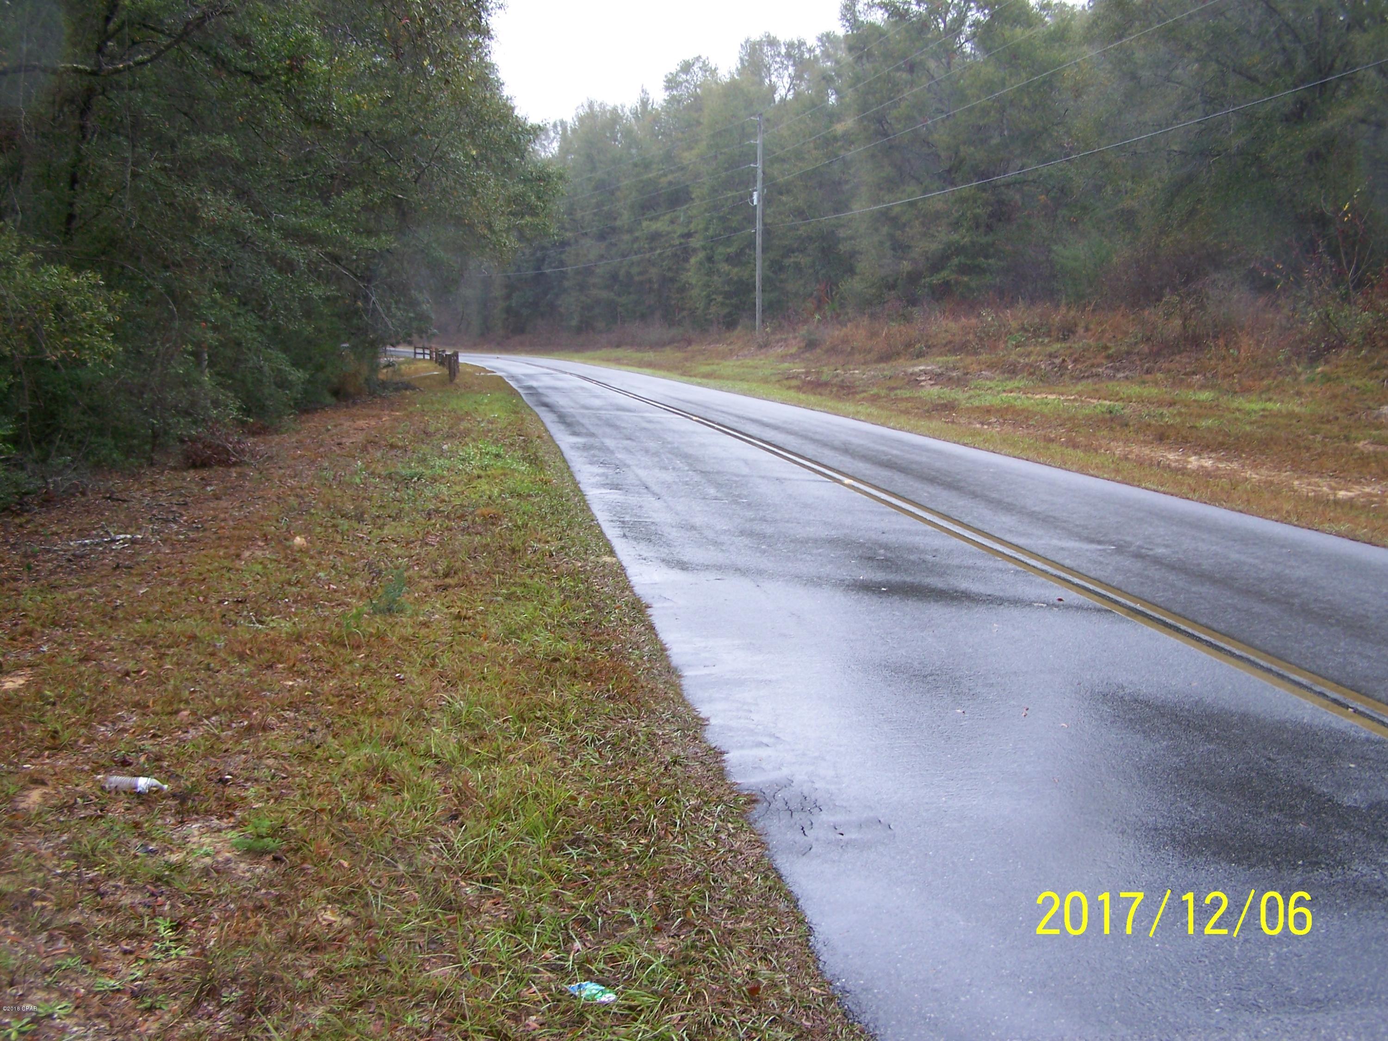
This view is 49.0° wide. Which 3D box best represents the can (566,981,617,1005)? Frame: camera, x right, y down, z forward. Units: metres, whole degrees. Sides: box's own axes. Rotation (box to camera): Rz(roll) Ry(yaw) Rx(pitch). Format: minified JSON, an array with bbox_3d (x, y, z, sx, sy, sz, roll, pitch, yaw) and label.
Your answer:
[{"bbox_3d":[-0.239,1.103,3.554,0.118,0.030,0.065,3,8,24],"label":"can"}]

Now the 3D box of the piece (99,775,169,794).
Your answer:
[{"bbox_3d":[-1.903,0.897,5.178,0.230,0.060,0.065,2,7,14],"label":"piece"}]

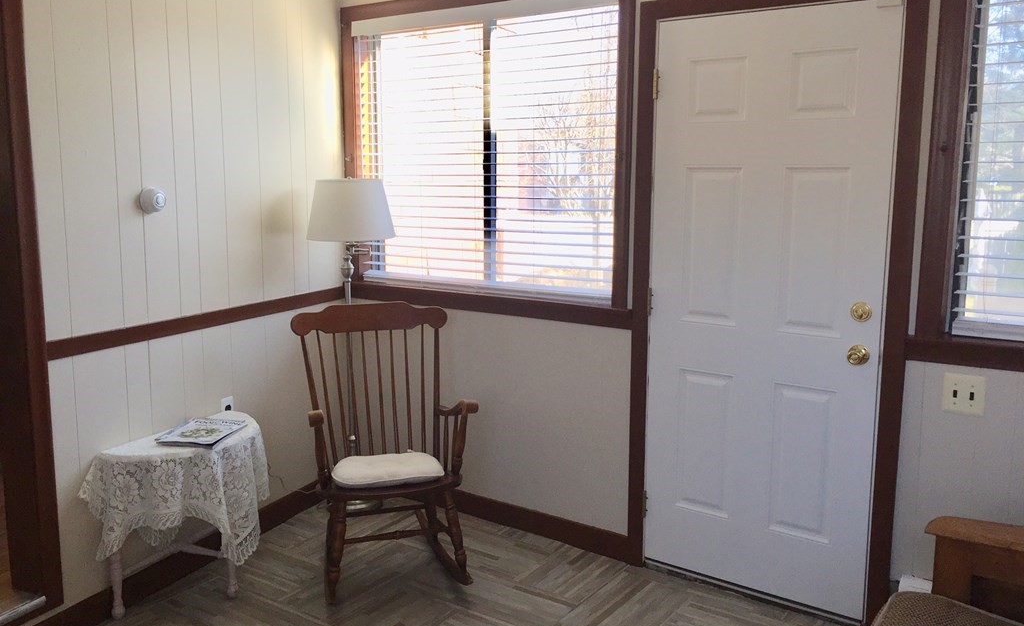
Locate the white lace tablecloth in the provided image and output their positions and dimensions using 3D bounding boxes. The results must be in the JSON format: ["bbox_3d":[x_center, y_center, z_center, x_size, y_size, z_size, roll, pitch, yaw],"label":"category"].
[{"bbox_3d":[-1.124,0.662,3.064,0.360,0.460,0.690,4,9,24],"label":"white lace tablecloth"}]

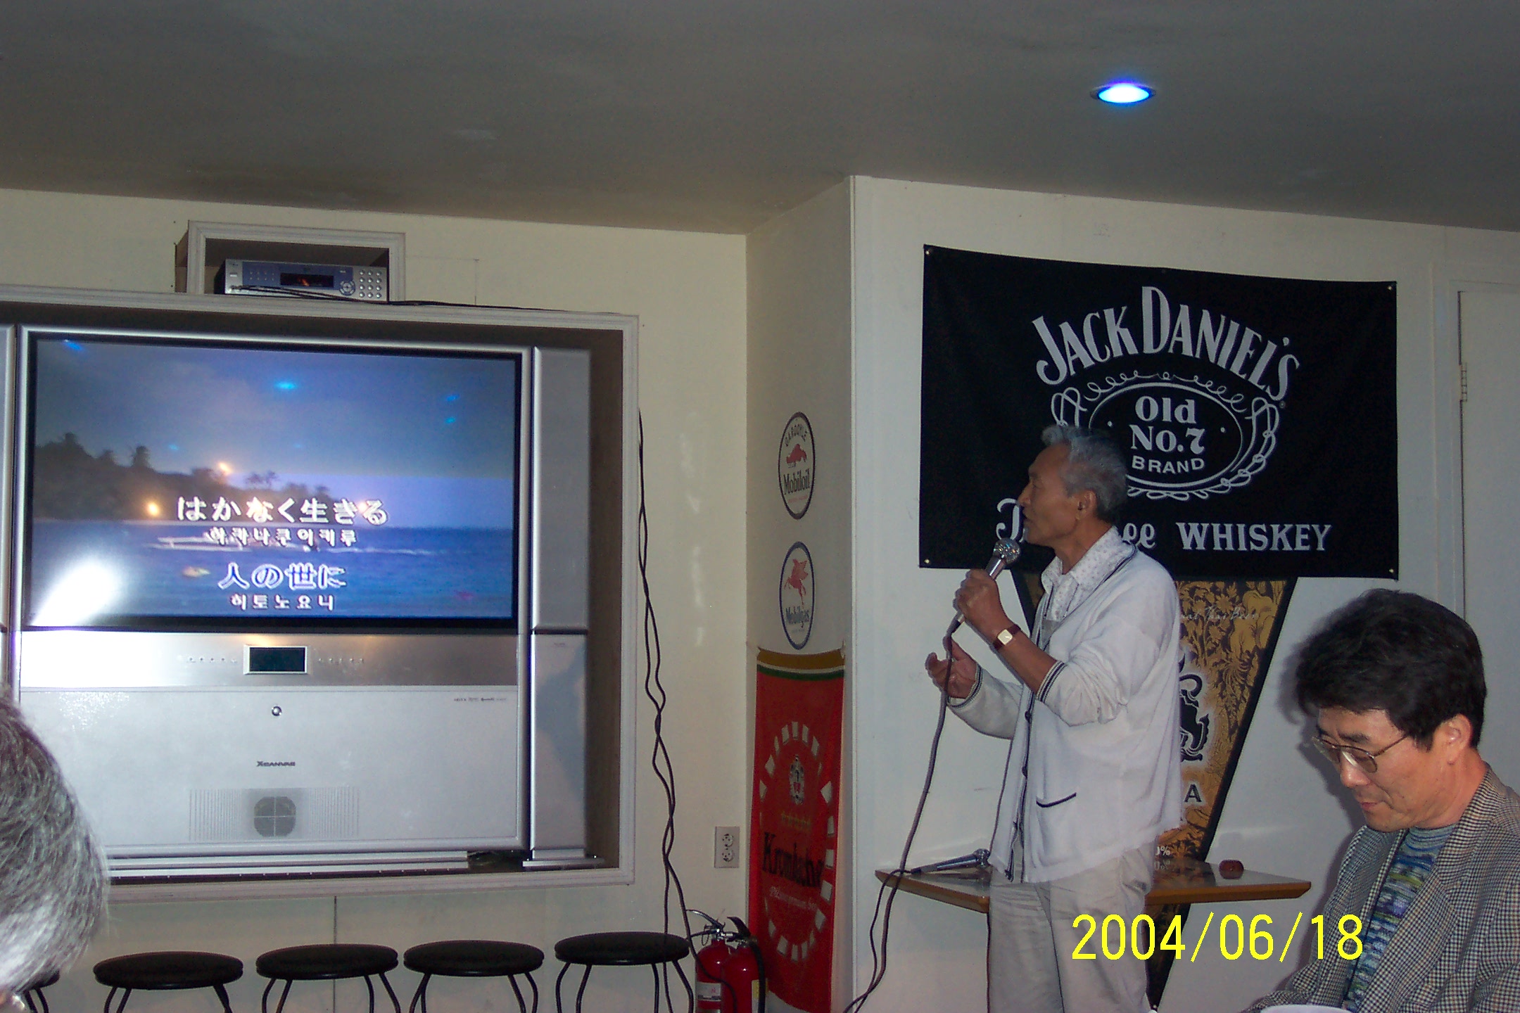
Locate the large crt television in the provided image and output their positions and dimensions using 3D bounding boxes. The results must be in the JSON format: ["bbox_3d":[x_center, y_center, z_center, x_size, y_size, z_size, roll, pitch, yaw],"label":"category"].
[{"bbox_3d":[-1.348,0.287,6.294,1.610,1.496,0.580,1,-4,-18],"label":"large crt television"}]

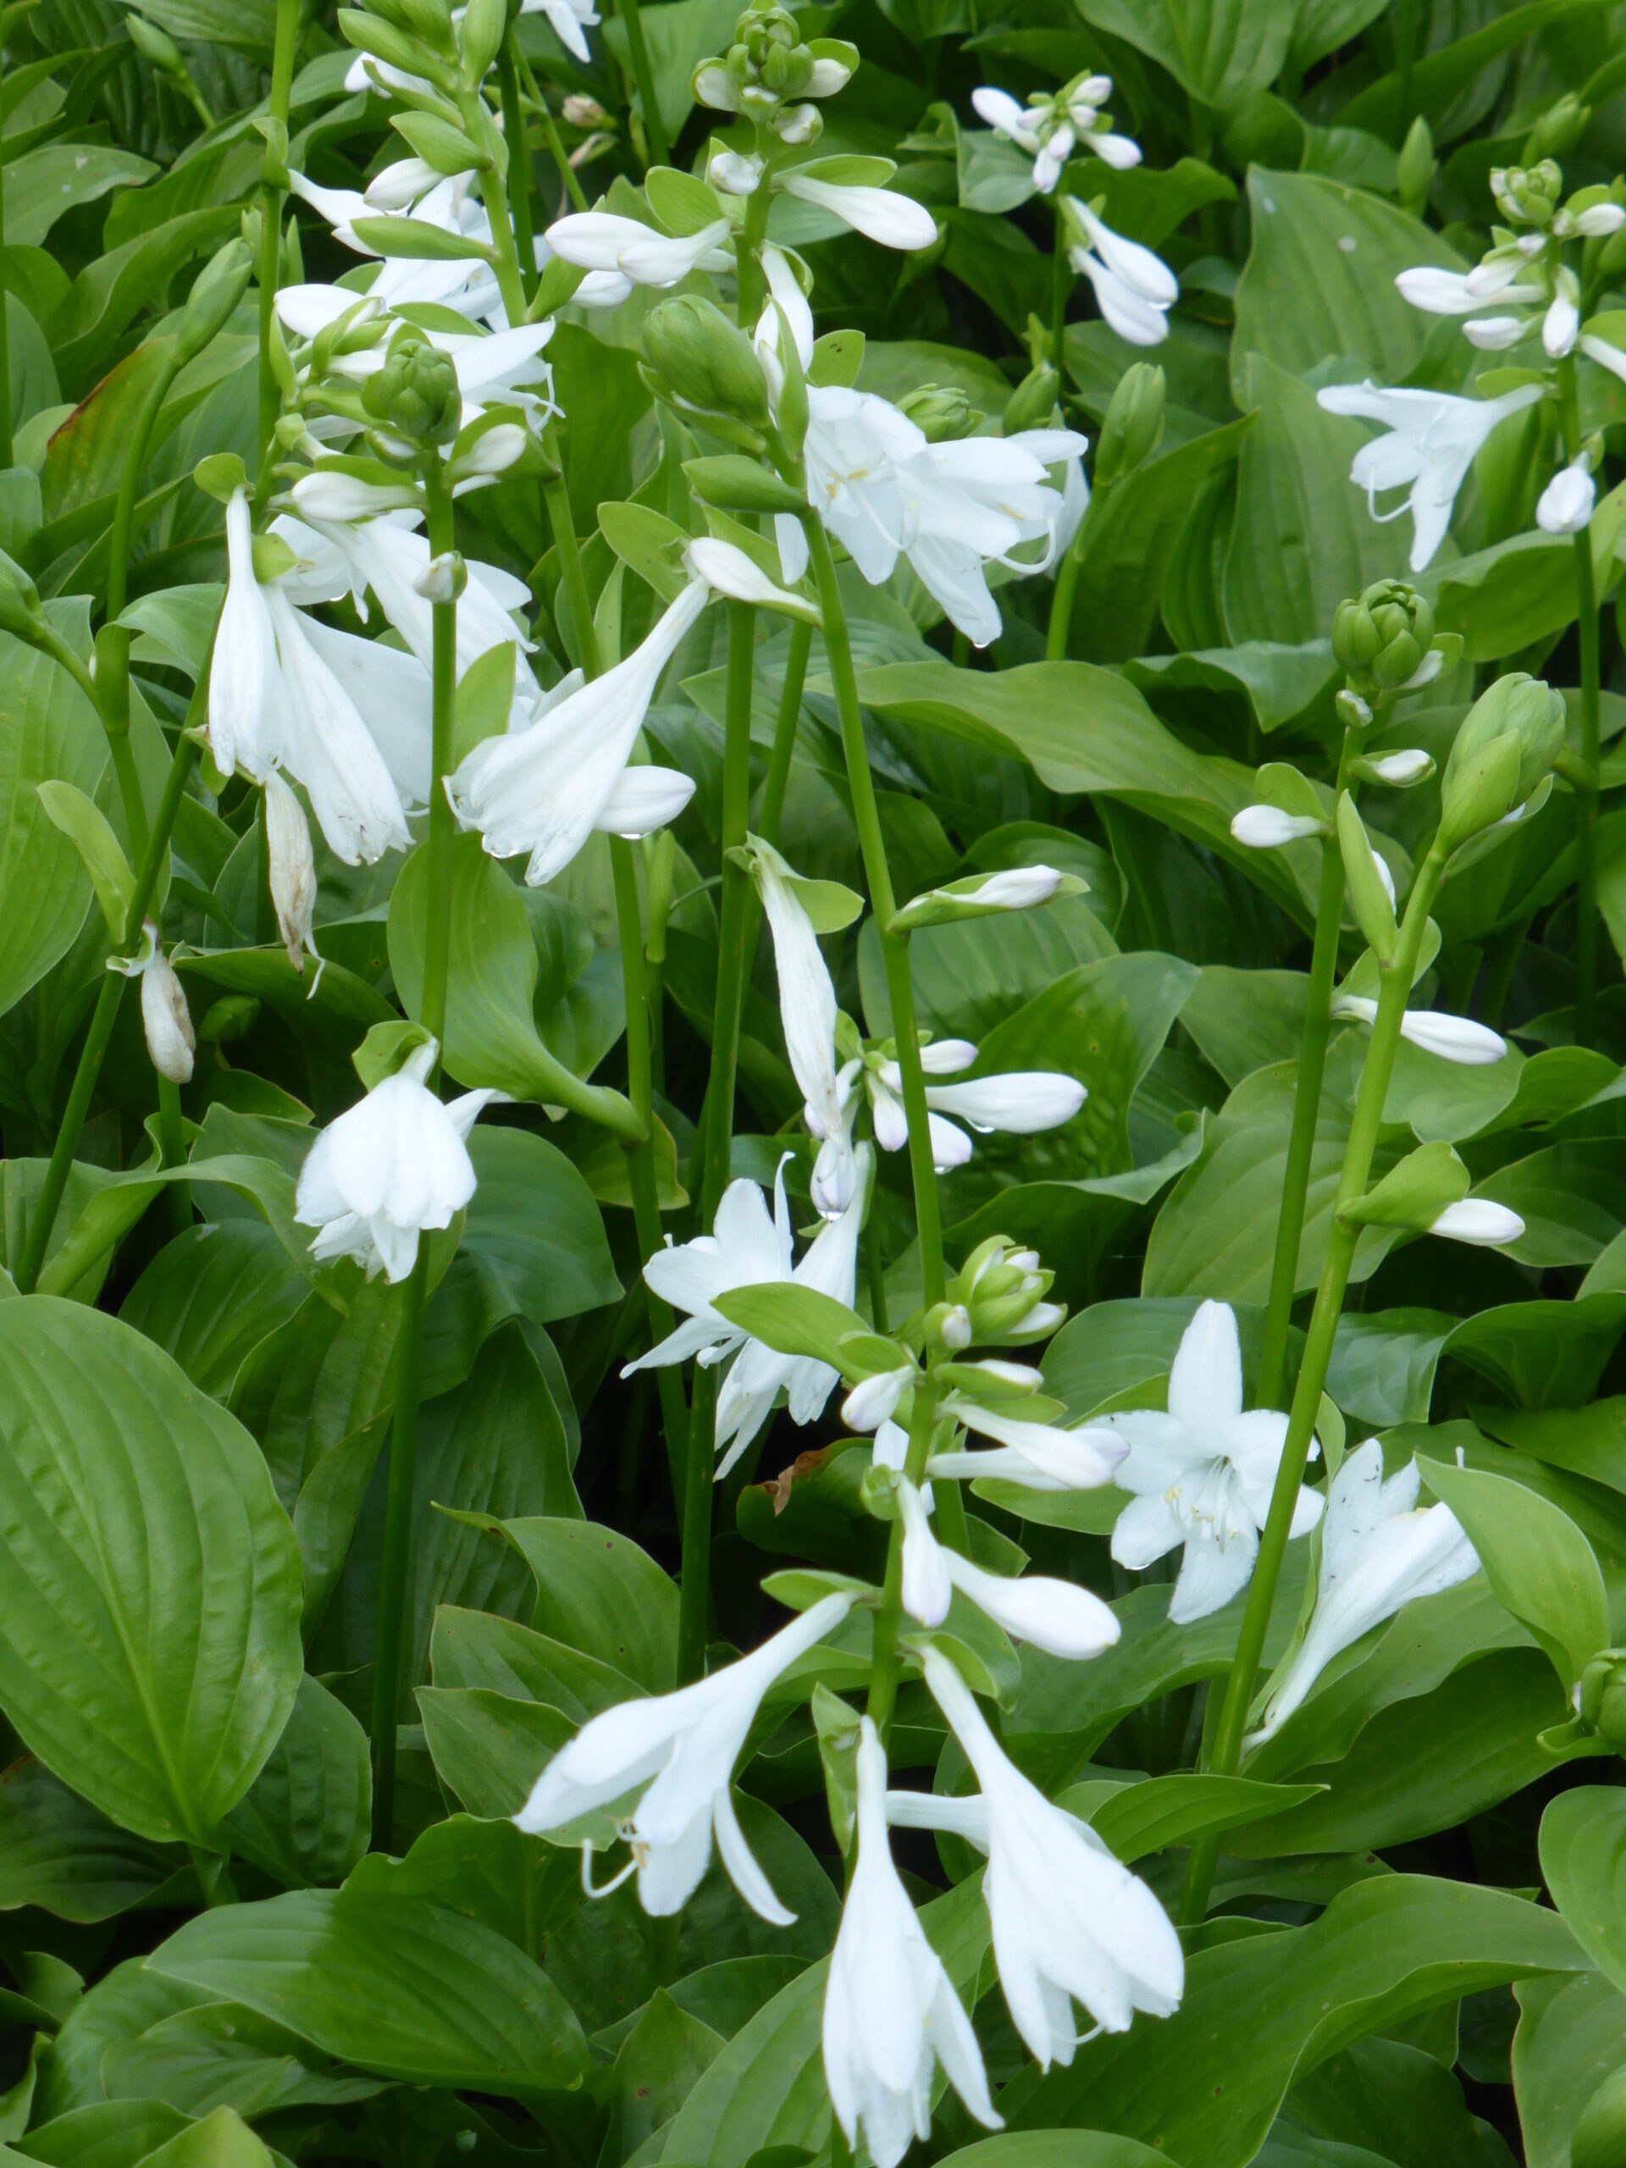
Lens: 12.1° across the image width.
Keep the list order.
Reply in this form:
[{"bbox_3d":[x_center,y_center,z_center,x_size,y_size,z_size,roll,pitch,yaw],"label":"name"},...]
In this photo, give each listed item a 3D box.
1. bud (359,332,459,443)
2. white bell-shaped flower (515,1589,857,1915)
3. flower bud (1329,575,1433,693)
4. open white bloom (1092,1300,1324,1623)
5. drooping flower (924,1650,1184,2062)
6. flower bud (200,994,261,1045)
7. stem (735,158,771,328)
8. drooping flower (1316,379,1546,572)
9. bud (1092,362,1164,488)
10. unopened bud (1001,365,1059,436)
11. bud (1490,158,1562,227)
[{"bbox_3d":[-0.108,-0.186,2.050,0.026,0.030,0.026,0,28,0],"label":"bud"},{"bbox_3d":[-0.034,0.173,1.940,0.100,0.062,0.062,-47,21,-6],"label":"white bell-shaped flower"},{"bbox_3d":[0.164,-0.130,2.200,0.028,0.031,0.028,6,26,-3],"label":"flower bud"},{"bbox_3d":[0.107,0.103,2.070,0.061,0.085,0.060,2,20,4],"label":"open white bloom"},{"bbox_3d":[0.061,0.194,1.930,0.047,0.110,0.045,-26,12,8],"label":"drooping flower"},{"bbox_3d":[-0.183,-0.021,2.400,0.020,0.014,0.014,-39,19,16],"label":"flower bud"},{"bbox_3d":[-0.017,-0.241,2.200,0.009,0.056,0.009,3,26,-1],"label":"stem"},{"bbox_3d":[0.211,-0.207,2.600,0.072,0.062,0.057,-17,32,-31],"label":"drooping flower"},{"bbox_3d":[0.109,-0.229,2.650,0.023,0.046,0.023,16,24,-8],"label":"bud"},{"bbox_3d":[0.075,-0.233,2.600,0.018,0.026,0.018,8,25,-4],"label":"unopened bud"},{"bbox_3d":[0.243,-0.303,2.600,0.023,0.023,0.023,0,27,0],"label":"bud"}]

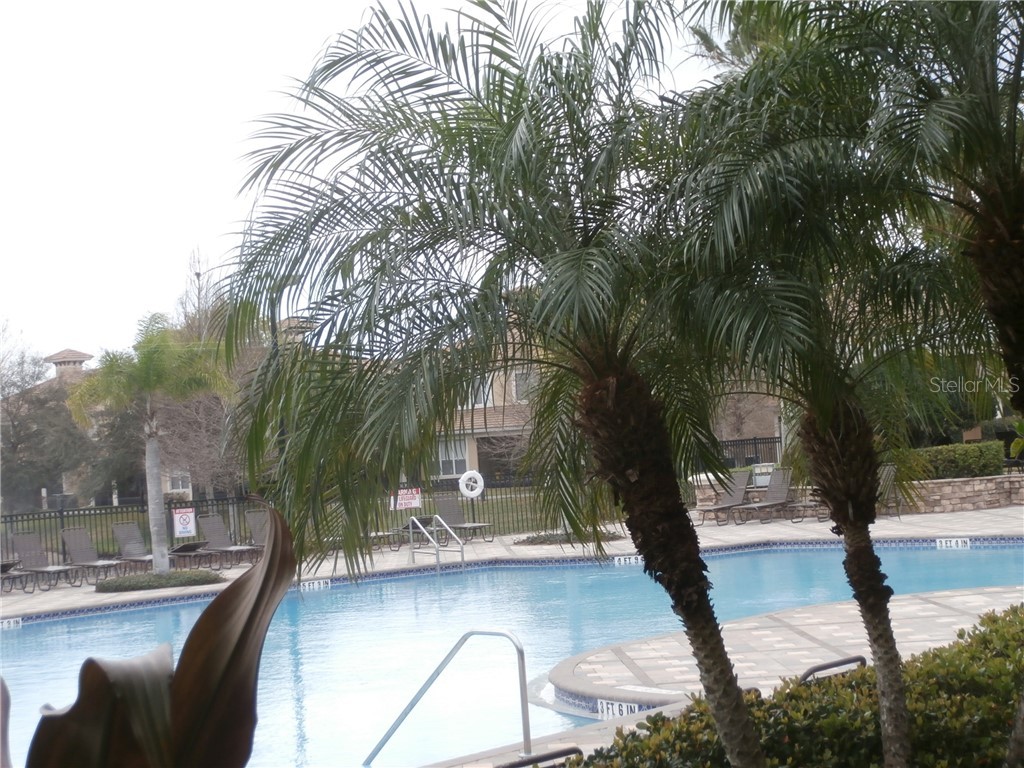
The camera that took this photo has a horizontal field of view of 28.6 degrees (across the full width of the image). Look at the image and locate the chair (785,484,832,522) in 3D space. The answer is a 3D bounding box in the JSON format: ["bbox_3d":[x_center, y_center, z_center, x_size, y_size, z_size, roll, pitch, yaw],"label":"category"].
[{"bbox_3d":[6.512,2.409,42.600,0.660,0.970,1.600,-4,-1,28],"label":"chair"}]

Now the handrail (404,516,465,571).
[{"bbox_3d":[-1.323,2.820,34.800,0.550,1.000,0.720,-2,-2,-40],"label":"handrail"}]

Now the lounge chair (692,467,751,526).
[{"bbox_3d":[4.435,2.477,43.200,0.660,1.080,1.600,-4,-2,29],"label":"lounge chair"}]

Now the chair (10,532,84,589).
[{"bbox_3d":[-7.937,3.002,34.300,0.650,0.970,1.450,-2,-2,-44],"label":"chair"}]

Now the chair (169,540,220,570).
[{"bbox_3d":[-5.827,3.164,36.800,0.650,0.540,1.450,-2,-2,-44],"label":"chair"}]

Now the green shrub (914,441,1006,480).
[{"bbox_3d":[9.744,1.727,44.600,2.300,0.800,0.950,-3,-1,-22],"label":"green shrub"}]

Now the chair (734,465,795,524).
[{"bbox_3d":[5.333,2.423,43.000,0.660,1.080,1.600,-4,-2,29],"label":"chair"}]

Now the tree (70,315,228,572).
[{"bbox_3d":[-6.361,1.095,35.300,2.800,4.650,2.800,-3,-1,0],"label":"tree"}]

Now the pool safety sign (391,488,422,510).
[{"bbox_3d":[-2.245,2.446,42.600,0.700,0.460,0.030,-2,-1,-28],"label":"pool safety sign"}]

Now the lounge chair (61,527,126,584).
[{"bbox_3d":[-7.282,2.982,35.000,0.650,0.970,1.450,-2,-2,-44],"label":"lounge chair"}]

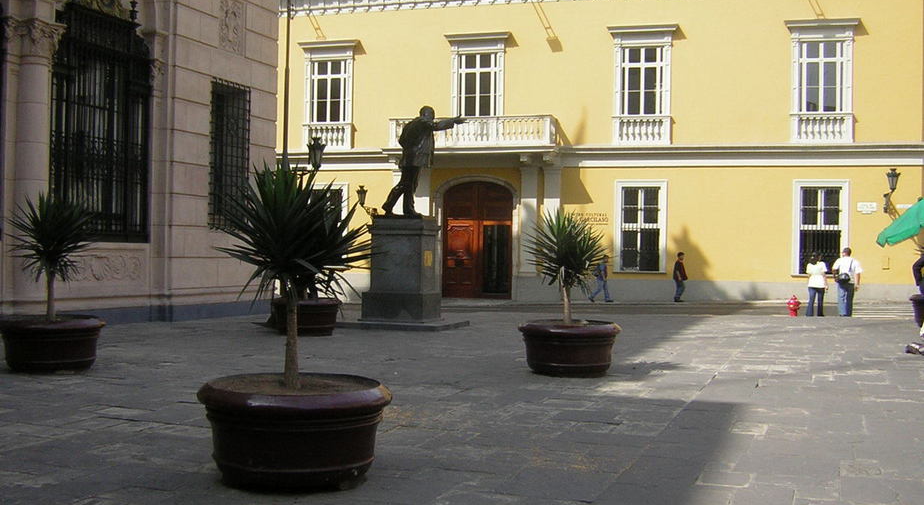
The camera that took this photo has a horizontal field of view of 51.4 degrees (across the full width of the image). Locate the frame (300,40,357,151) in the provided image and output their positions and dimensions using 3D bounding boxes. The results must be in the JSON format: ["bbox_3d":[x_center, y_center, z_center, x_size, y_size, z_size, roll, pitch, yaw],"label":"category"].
[{"bbox_3d":[-4.935,-5.796,35.453,2.281,4.055,0.450,1,0,15],"label":"frame"}]

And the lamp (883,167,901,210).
[{"bbox_3d":[13.448,-1.977,30.157,0.450,1.381,1.050,1,0,15],"label":"lamp"}]

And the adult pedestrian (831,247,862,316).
[{"bbox_3d":[9.896,0.760,24.700,0.660,1.761,0.380,1,0,-3],"label":"adult pedestrian"}]

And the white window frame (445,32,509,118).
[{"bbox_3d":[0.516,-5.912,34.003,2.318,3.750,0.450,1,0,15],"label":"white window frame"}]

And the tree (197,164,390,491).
[{"bbox_3d":[-1.134,0.451,6.608,1.340,2.111,1.340,1,0,0],"label":"tree"}]

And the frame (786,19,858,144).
[{"bbox_3d":[11.489,-5.408,30.700,2.146,3.967,0.450,1,0,16],"label":"frame"}]

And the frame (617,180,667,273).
[{"bbox_3d":[6.073,-0.840,32.393,1.726,3.125,0.220,1,0,16],"label":"frame"}]

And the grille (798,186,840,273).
[{"bbox_3d":[11.479,-0.721,30.807,1.218,2.754,0.080,1,0,16],"label":"grille"}]

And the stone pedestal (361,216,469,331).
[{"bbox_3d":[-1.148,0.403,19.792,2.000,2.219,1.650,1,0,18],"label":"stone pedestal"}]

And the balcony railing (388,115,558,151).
[{"bbox_3d":[0.381,-4.107,33.433,5.757,1.059,1.250,1,0,16],"label":"balcony railing"}]

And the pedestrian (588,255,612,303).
[{"bbox_3d":[4.540,0.852,31.500,0.750,1.600,0.520,1,0,16],"label":"pedestrian"}]

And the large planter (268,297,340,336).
[{"bbox_3d":[-2.944,1.195,18.224,1.340,0.603,1.340,1,0,0],"label":"large planter"}]

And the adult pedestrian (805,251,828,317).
[{"bbox_3d":[9.112,0.810,24.700,0.540,1.661,0.340,1,0,9],"label":"adult pedestrian"}]

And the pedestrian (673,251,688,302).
[{"bbox_3d":[7.140,0.810,31.400,0.420,1.634,0.480,1,0,21],"label":"pedestrian"}]

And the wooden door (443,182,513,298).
[{"bbox_3d":[0.553,-0.473,34.271,2.719,4.262,0.300,1,0,15],"label":"wooden door"}]

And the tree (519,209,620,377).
[{"bbox_3d":[1.448,0.506,12.772,1.356,2.120,1.356,1,0,6],"label":"tree"}]

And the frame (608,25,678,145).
[{"bbox_3d":[6.124,-5.676,32.510,2.269,4.047,0.450,1,0,15],"label":"frame"}]

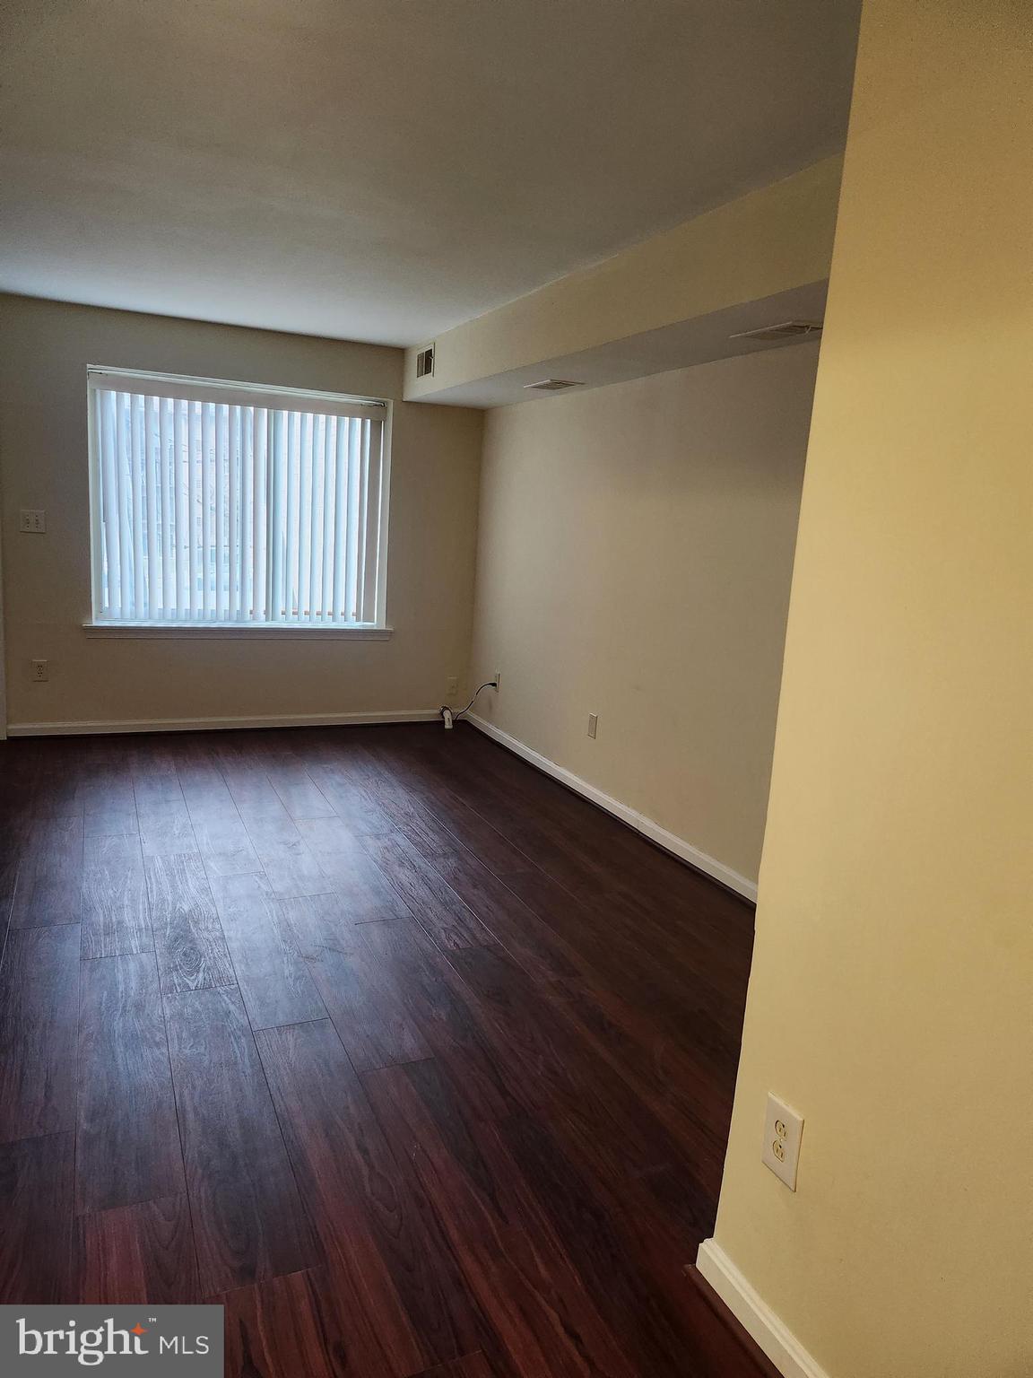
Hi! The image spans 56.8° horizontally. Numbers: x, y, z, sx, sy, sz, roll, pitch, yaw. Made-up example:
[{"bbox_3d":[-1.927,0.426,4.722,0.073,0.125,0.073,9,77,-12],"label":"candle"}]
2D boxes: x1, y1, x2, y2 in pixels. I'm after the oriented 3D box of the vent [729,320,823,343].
[{"bbox_3d":[0.891,-1.177,3.177,0.200,0.020,0.345,-1,11,-23],"label":"vent"}]

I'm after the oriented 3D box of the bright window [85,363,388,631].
[{"bbox_3d":[-1.661,-1.108,5.864,1.744,1.420,0.100,-1,11,-23],"label":"bright window"}]

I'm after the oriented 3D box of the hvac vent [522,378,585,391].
[{"bbox_3d":[0.177,-1.531,4.834,0.200,0.020,0.355,-1,11,-23],"label":"hvac vent"}]

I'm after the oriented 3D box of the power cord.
[{"bbox_3d":[-0.325,0.109,6.341,0.220,0.390,0.460,-1,11,-23],"label":"power cord"}]

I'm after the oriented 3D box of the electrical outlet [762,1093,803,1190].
[{"bbox_3d":[0.461,0.784,1.658,0.007,0.130,0.085,-1,11,-23],"label":"electrical outlet"}]

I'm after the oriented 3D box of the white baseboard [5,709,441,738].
[{"bbox_3d":[-1.652,0.211,6.073,2.801,0.083,0.016,-1,12,-23],"label":"white baseboard"}]

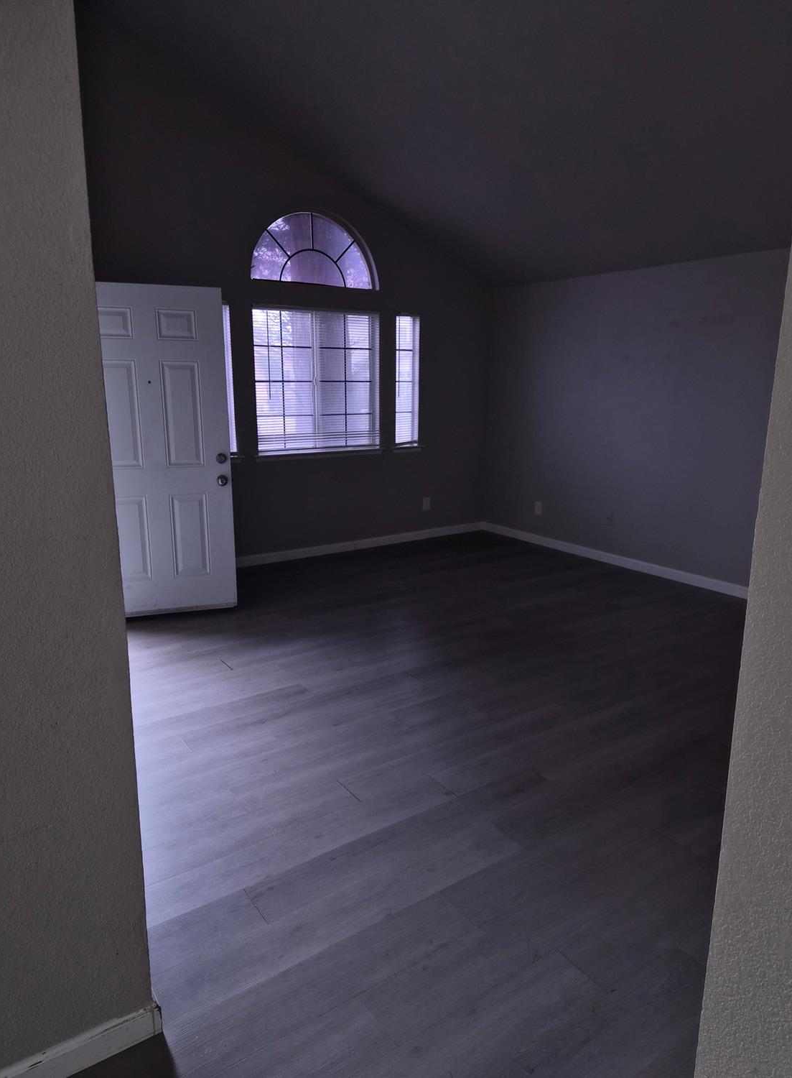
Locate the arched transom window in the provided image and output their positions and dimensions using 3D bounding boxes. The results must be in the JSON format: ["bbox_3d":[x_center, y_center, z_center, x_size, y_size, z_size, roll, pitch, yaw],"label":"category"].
[{"bbox_3d":[-0.665,-2.375,5.849,1.180,0.580,0.100,-8,15,-33],"label":"arched transom window"}]

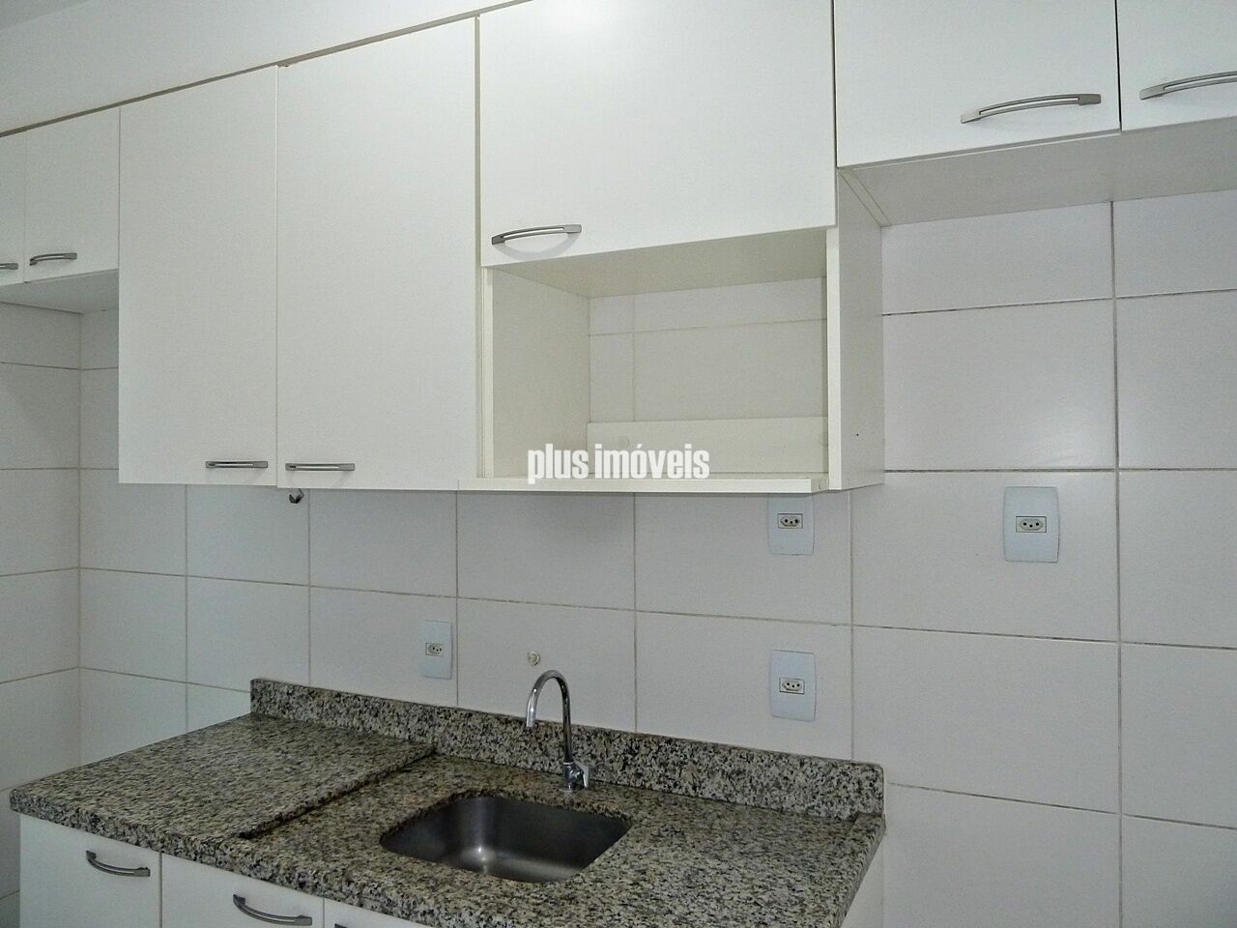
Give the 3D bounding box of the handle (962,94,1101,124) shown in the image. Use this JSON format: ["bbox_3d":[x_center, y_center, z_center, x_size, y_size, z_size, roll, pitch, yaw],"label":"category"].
[{"bbox_3d":[0.512,-0.441,1.108,0.156,0.014,0.024,0,0,25],"label":"handle"}]

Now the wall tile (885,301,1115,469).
[{"bbox_3d":[0.590,-0.123,1.472,0.408,0.266,0.010,0,0,25],"label":"wall tile"}]

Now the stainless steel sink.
[{"bbox_3d":[-0.178,0.683,1.456,0.352,0.145,0.293,0,0,25],"label":"stainless steel sink"}]

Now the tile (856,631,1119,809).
[{"bbox_3d":[0.591,0.409,1.470,0.408,0.266,0.010,0,0,25],"label":"tile"}]

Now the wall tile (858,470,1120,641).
[{"bbox_3d":[0.590,0.143,1.471,0.408,0.266,0.010,0,0,25],"label":"wall tile"}]

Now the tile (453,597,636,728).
[{"bbox_3d":[-0.151,0.413,1.800,0.405,0.263,0.009,0,0,25],"label":"tile"}]

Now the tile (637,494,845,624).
[{"bbox_3d":[0.219,0.144,1.641,0.408,0.266,0.010,0,0,25],"label":"tile"}]

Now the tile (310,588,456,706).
[{"bbox_3d":[-0.522,0.414,1.970,0.405,0.263,0.009,0,0,25],"label":"tile"}]

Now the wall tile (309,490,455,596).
[{"bbox_3d":[-0.523,0.148,1.970,0.405,0.263,0.009,0,0,25],"label":"wall tile"}]

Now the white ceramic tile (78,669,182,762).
[{"bbox_3d":[-1.259,0.684,2.310,0.399,0.263,0.009,0,0,25],"label":"white ceramic tile"}]

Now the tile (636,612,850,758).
[{"bbox_3d":[0.220,0.410,1.640,0.408,0.266,0.010,0,0,25],"label":"tile"}]

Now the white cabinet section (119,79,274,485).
[{"bbox_3d":[-0.695,-0.325,1.831,0.409,0.729,0.412,0,0,25],"label":"white cabinet section"}]

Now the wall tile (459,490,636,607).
[{"bbox_3d":[-0.152,0.147,1.800,0.405,0.263,0.009,0,0,25],"label":"wall tile"}]

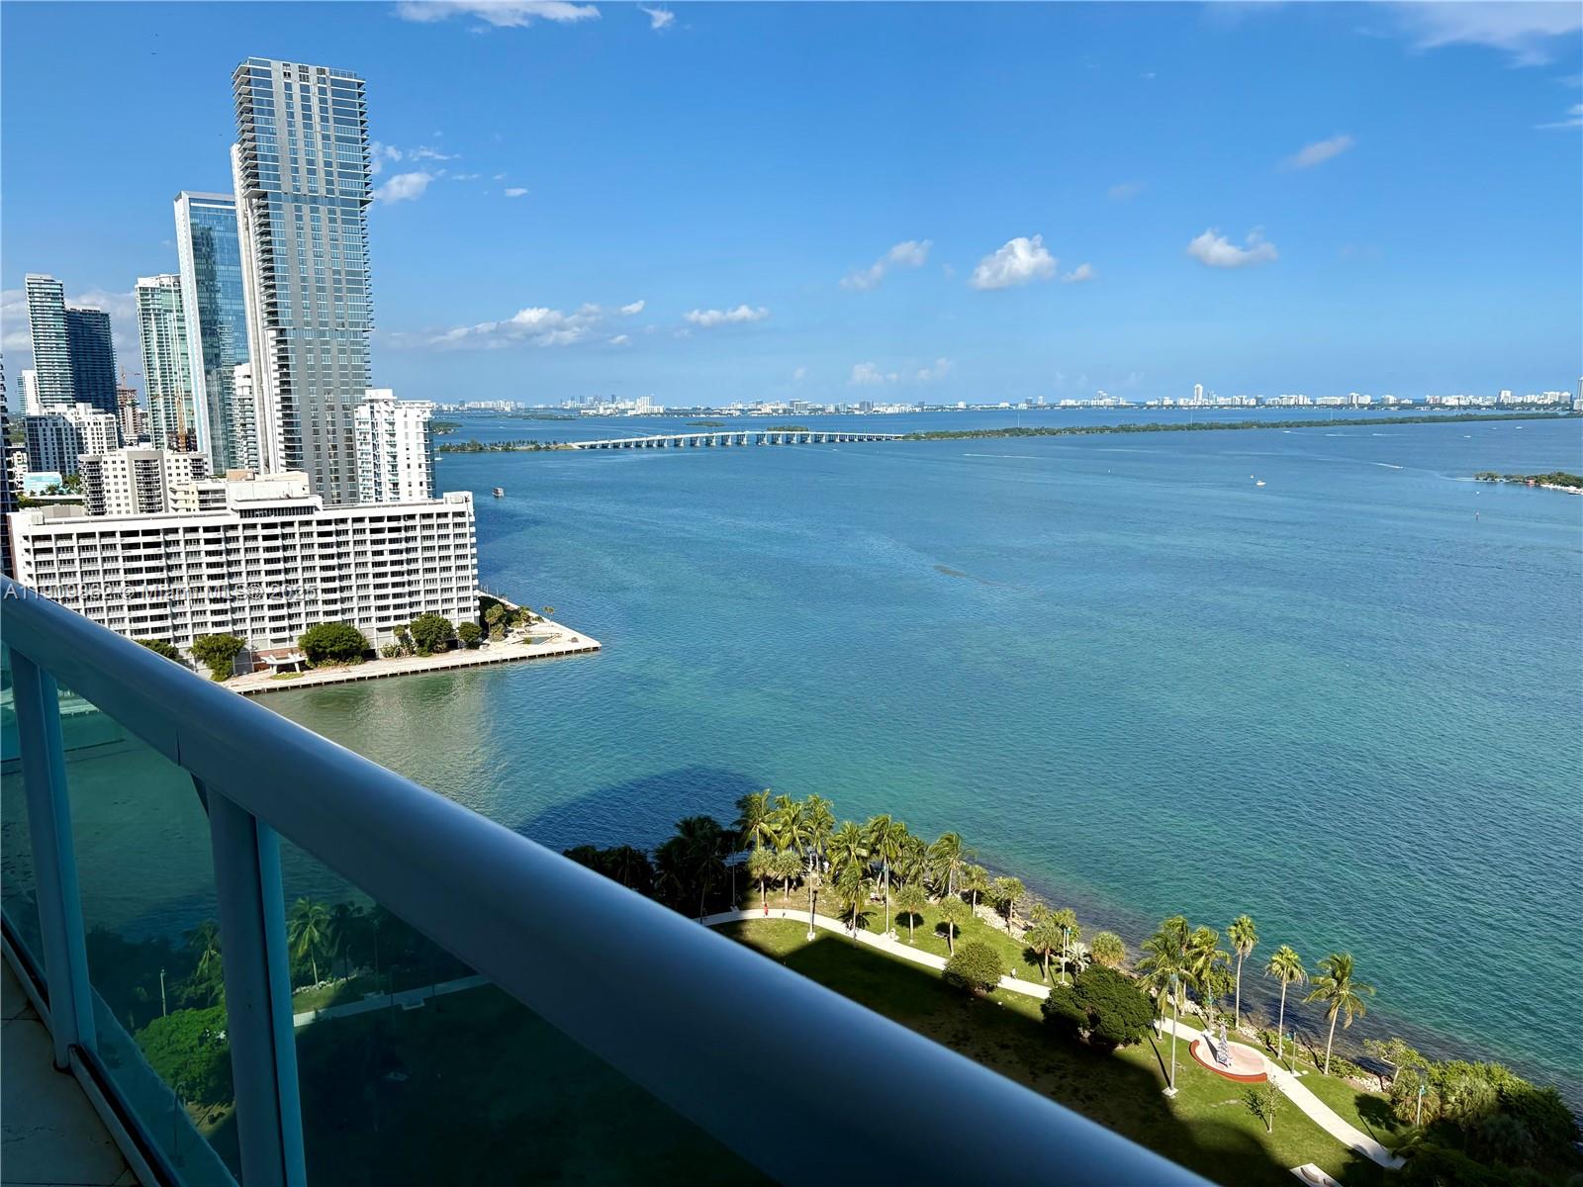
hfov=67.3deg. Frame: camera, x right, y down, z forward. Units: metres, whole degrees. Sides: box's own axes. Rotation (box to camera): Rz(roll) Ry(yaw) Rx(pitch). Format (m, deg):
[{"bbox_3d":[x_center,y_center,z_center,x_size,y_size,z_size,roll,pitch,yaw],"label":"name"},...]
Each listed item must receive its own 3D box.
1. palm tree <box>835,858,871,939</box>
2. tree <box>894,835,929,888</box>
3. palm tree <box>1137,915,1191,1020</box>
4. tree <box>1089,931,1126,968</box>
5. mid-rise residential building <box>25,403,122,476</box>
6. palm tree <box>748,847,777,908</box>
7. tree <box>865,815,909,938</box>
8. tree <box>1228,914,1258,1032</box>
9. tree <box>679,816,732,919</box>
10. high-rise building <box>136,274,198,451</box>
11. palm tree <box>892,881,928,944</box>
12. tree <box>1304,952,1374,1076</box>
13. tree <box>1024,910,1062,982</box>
[{"bbox_3d":[7.975,40.091,151.975,4.850,11.080,4.850,-1,9,0],"label":"palm tree"},{"bbox_3d":[17.101,38.769,168.927,4.910,8.860,4.910,0,9,0],"label":"tree"},{"bbox_3d":[41.352,41.788,131.296,5.990,12.230,5.990,3,10,18],"label":"palm tree"},{"bbox_3d":[37.949,43.953,142.644,4.295,6.760,4.295,0,9,0],"label":"tree"},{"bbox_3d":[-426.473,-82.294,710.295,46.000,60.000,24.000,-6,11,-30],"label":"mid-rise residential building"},{"bbox_3d":[-3.942,38.864,163.272,4.070,8.330,4.070,-1,9,-2],"label":"palm tree"},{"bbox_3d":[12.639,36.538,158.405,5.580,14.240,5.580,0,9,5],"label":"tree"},{"bbox_3d":[49.227,41.539,130.090,3.370,12.990,3.370,3,10,22],"label":"tree"},{"bbox_3d":[-11.302,36.703,156.545,6.810,14.900,6.810,-1,9,-4],"label":"tree"},{"bbox_3d":[-521.971,-178.212,1010.982,46.000,174.603,28.000,-6,11,-30],"label":"high-rise building"},{"bbox_3d":[15.441,41.537,154.513,4.651,8.060,4.651,0,9,0],"label":"palm tree"},{"bbox_3d":[56.438,43.678,123.113,7.268,13.300,7.268,0,9,0],"label":"tree"},{"bbox_3d":[29.980,42.238,141.347,4.400,8.260,4.400,2,10,12],"label":"tree"}]

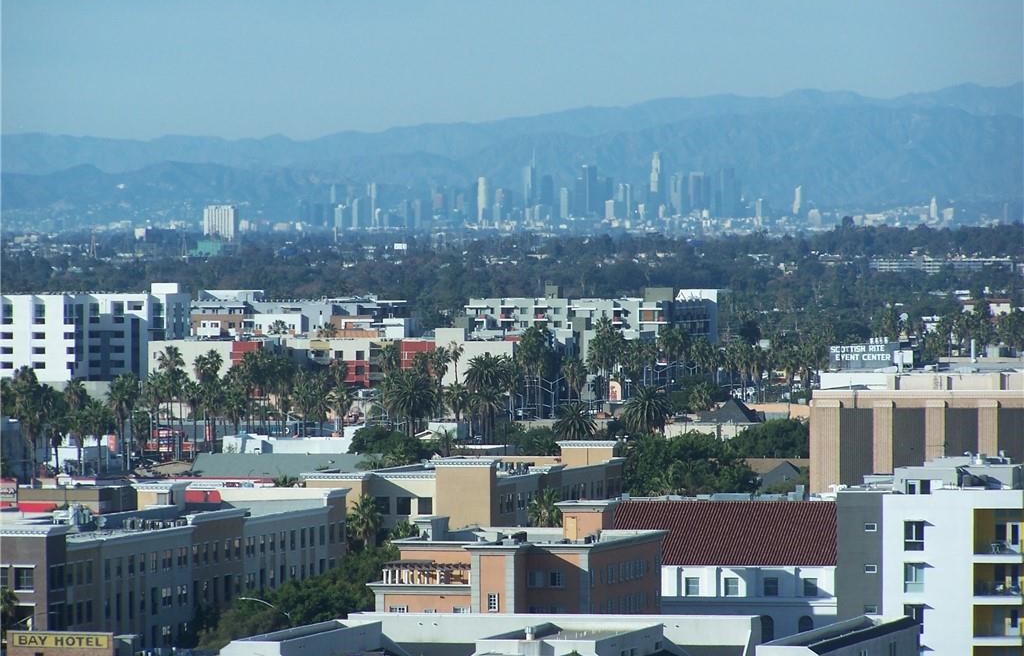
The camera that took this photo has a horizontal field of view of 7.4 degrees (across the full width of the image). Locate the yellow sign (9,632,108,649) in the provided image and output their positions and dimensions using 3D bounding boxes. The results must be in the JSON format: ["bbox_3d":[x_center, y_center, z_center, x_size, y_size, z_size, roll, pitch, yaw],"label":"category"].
[{"bbox_3d":[-30.070,20.846,528.000,6.660,0.986,0.150,0,1,12],"label":"yellow sign"}]

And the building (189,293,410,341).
[{"bbox_3d":[-47.290,3.800,1764.360,41.000,22.700,40.000,0,1,12],"label":"building"}]

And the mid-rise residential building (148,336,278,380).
[{"bbox_3d":[-58.600,10.020,1556.360,24.500,15.420,25.000,0,1,12],"label":"mid-rise residential building"}]

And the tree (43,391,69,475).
[{"bbox_3d":[-69.138,16.469,1200.598,3.938,14.011,3.938,0,1,0],"label":"tree"}]

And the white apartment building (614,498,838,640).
[{"bbox_3d":[20.870,21.950,697.210,24.000,14.200,20.000,0,1,12],"label":"white apartment building"}]

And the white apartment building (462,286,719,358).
[{"bbox_3d":[17.048,3.412,1763.515,46.183,25.000,52.000,0,1,12],"label":"white apartment building"}]

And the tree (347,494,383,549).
[{"bbox_3d":[-13.950,22.637,749.722,3.405,13.789,3.405,0,1,12],"label":"tree"}]

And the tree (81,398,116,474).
[{"bbox_3d":[-62.240,16.350,1193.270,4.820,11.500,4.820,0,1,0],"label":"tree"}]

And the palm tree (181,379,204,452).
[{"bbox_3d":[-51.436,15.293,1276.213,3.864,14.331,3.864,0,1,0],"label":"palm tree"}]

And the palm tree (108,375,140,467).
[{"bbox_3d":[-59.120,14.350,1206.470,5.180,15.180,5.180,0,1,0],"label":"palm tree"}]

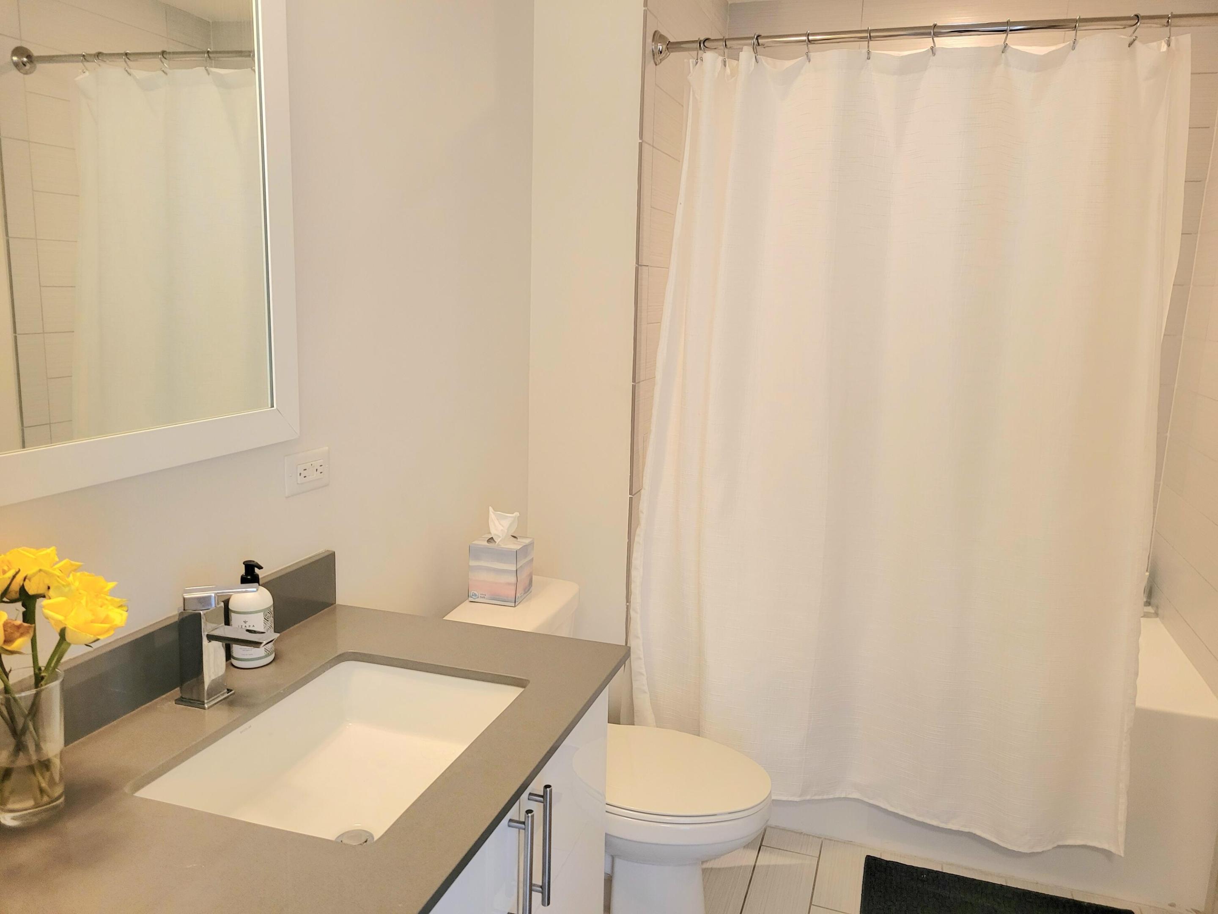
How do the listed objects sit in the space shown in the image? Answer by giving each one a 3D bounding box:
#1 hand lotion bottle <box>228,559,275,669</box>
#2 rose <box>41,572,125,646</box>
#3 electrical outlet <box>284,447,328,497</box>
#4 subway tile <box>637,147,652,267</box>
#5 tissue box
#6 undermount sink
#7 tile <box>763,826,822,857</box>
[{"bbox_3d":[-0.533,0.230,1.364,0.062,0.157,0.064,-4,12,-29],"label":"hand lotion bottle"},{"bbox_3d":[-0.537,0.156,0.935,0.080,0.060,0.080,8,11,-29],"label":"rose"},{"bbox_3d":[-0.511,0.025,1.563,0.008,0.069,0.118,5,11,17],"label":"electrical outlet"},{"bbox_3d":[0.090,-0.640,2.337,0.010,0.300,0.101,5,11,17],"label":"subway tile"},{"bbox_3d":[-0.257,0.271,2.205,0.116,0.137,0.118,4,11,15],"label":"tissue box"},{"bbox_3d":[-0.331,0.445,1.194,0.340,0.158,0.465,5,11,17],"label":"undermount sink"},{"bbox_3d":[0.503,1.060,2.509,0.150,0.010,0.094,5,11,17],"label":"tile"}]

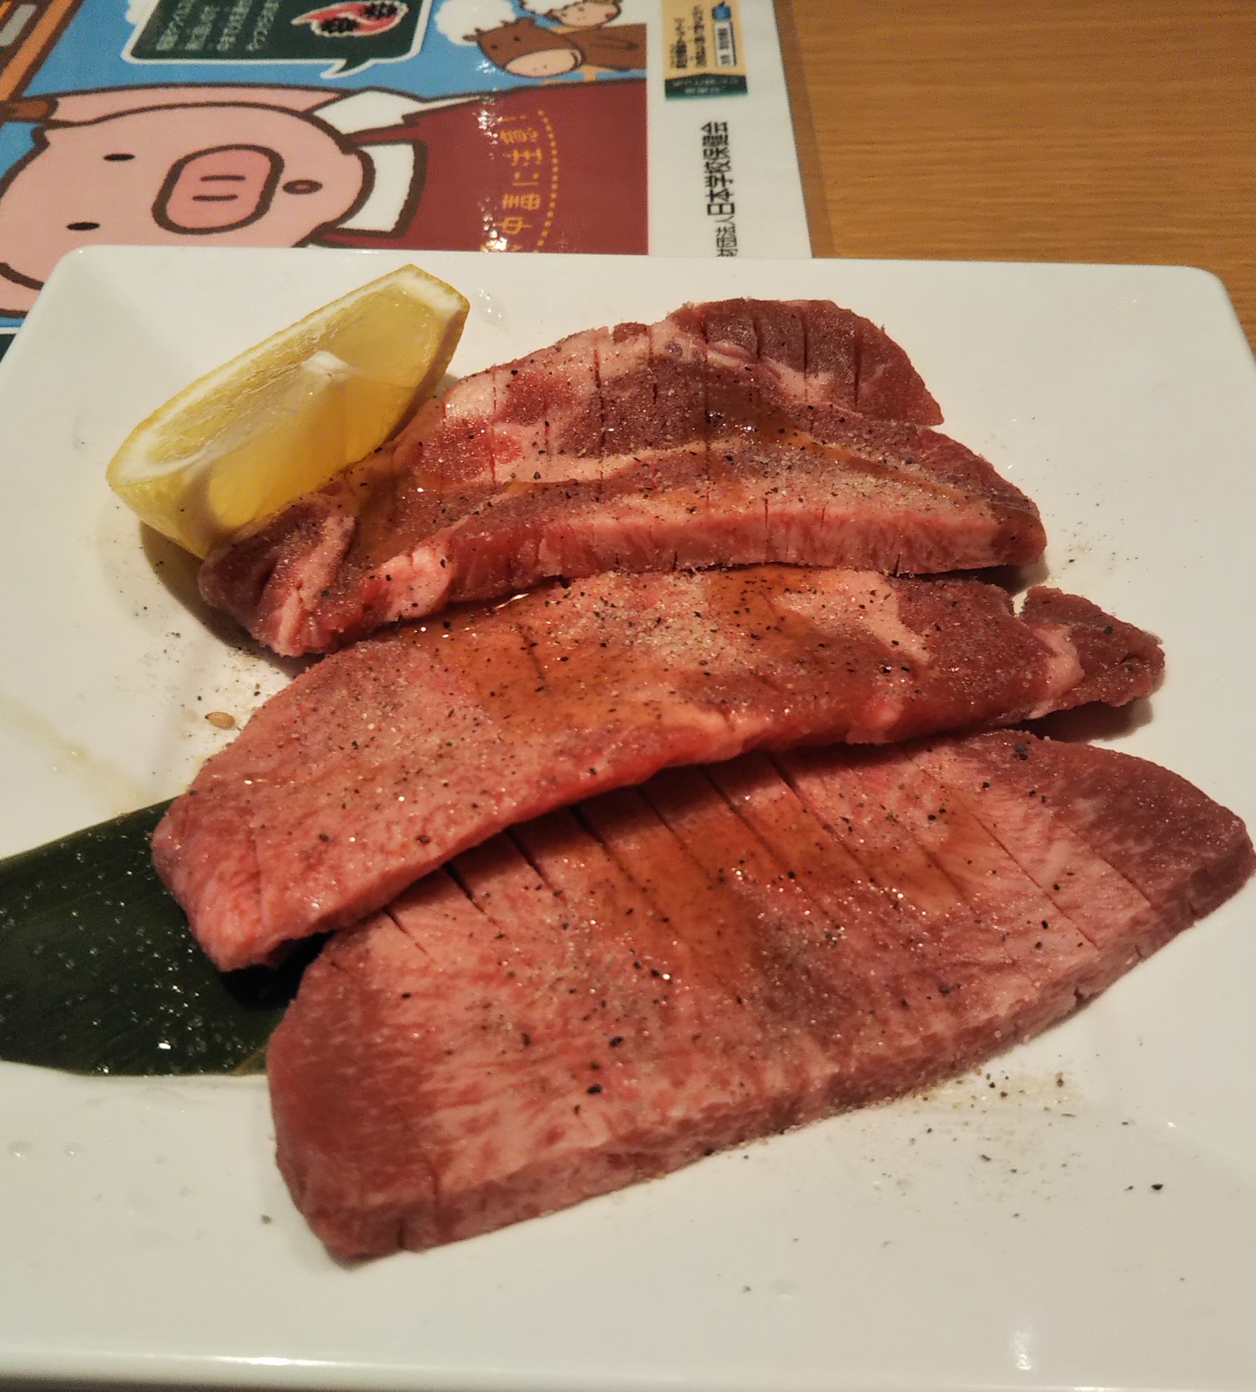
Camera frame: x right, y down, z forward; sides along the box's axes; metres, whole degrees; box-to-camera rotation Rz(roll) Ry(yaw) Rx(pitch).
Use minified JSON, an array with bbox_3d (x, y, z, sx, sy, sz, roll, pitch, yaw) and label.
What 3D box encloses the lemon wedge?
[{"bbox_3d":[-0.043,-0.043,0.232,0.024,0.025,0.066,24,49,23],"label":"lemon wedge"}]

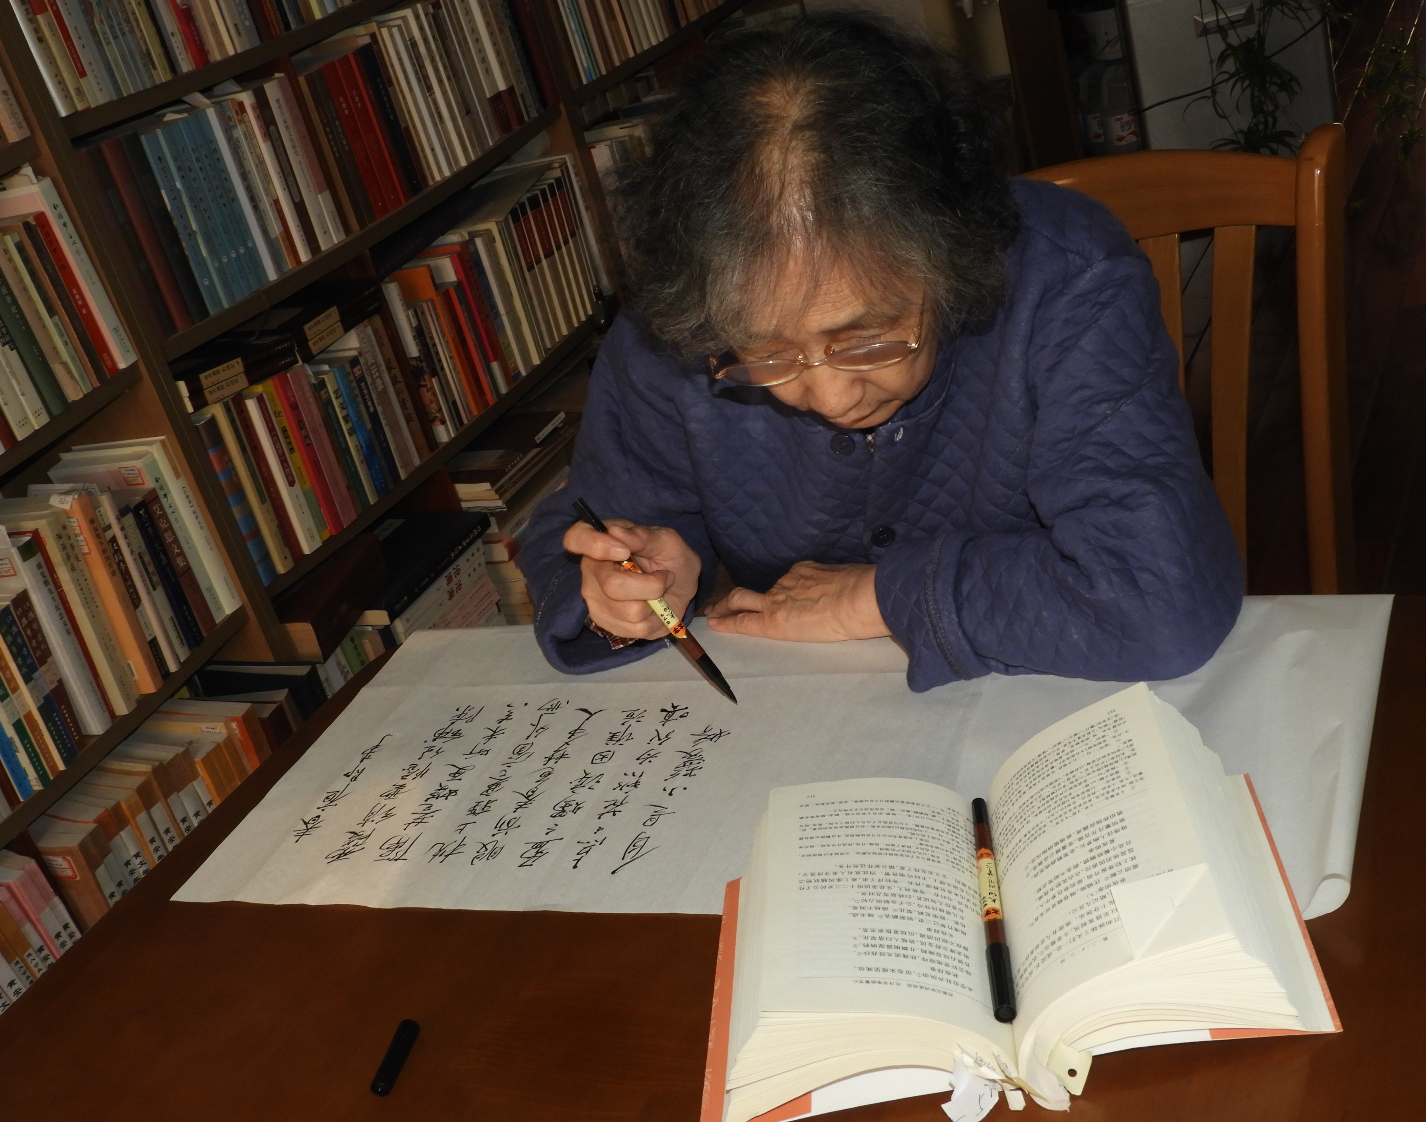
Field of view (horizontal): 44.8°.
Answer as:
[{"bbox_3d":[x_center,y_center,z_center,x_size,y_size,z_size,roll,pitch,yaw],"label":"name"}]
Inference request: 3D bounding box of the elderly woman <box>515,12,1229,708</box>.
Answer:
[{"bbox_3d":[0.176,0.191,1.318,0.560,1.150,0.580,-7,26,22],"label":"elderly woman"}]

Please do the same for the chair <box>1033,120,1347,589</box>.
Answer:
[{"bbox_3d":[0.313,0.216,1.417,0.460,0.950,0.530,-3,27,29],"label":"chair"}]

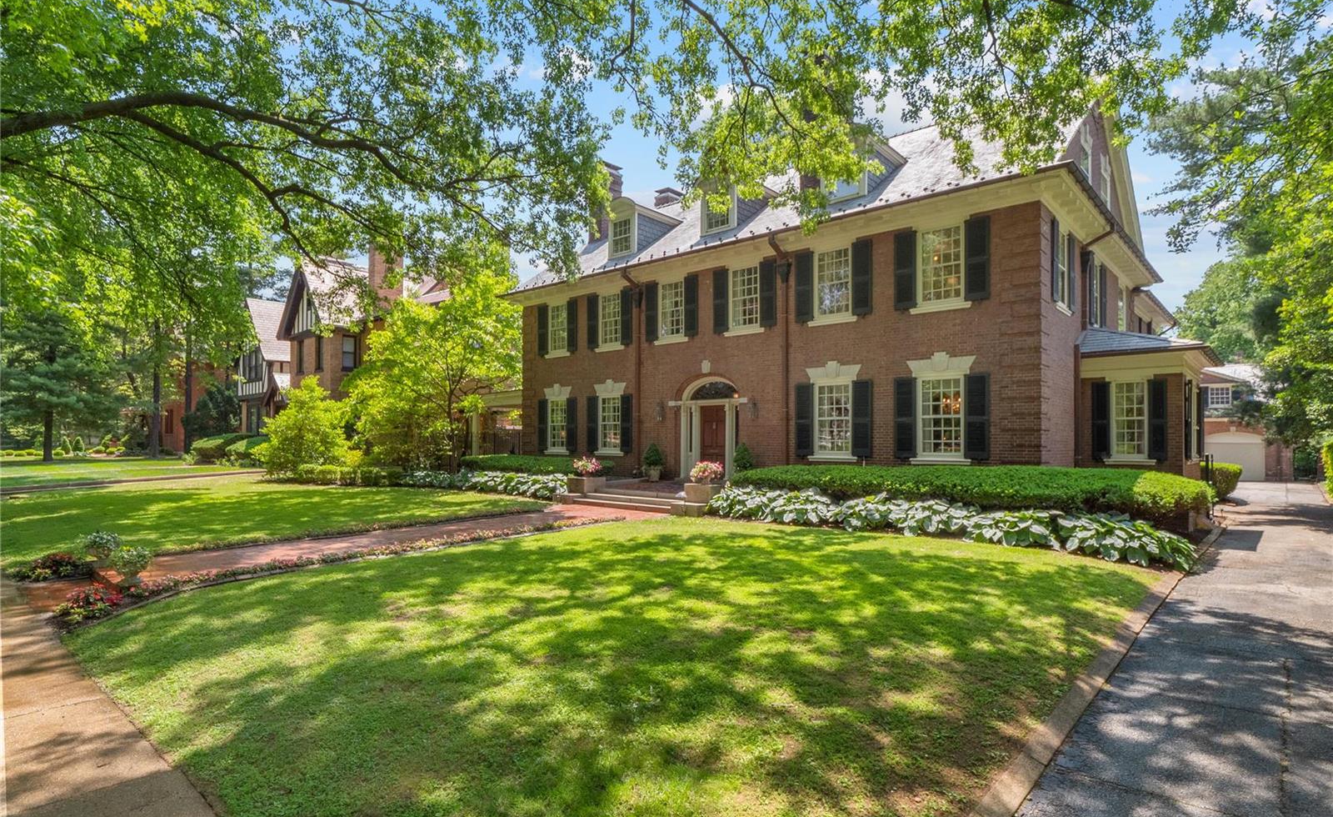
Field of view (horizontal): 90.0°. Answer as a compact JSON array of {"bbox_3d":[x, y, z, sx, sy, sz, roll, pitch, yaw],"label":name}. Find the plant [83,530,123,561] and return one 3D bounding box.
[{"bbox_3d":[-8.394,2.049,9.900,0.580,0.470,0.560,-1,-2,43],"label":"plant"}]

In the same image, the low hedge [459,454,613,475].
[{"bbox_3d":[-4.568,2.101,22.787,6.800,1.010,1.500,-1,-2,43],"label":"low hedge"}]

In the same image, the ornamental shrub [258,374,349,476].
[{"bbox_3d":[-13.618,0.762,25.000,3.300,3.750,3.200,-1,-2,43],"label":"ornamental shrub"}]

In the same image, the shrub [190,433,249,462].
[{"bbox_3d":[-24.198,2.127,36.300,2.200,1.600,2.100,-1,-2,43],"label":"shrub"}]

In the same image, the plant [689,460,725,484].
[{"bbox_3d":[0.963,1.506,15.800,0.850,0.560,0.800,0,-2,0],"label":"plant"}]

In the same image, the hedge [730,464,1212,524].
[{"bbox_3d":[5.731,1.822,14.565,9.500,1.140,1.900,-1,-2,43],"label":"hedge"}]

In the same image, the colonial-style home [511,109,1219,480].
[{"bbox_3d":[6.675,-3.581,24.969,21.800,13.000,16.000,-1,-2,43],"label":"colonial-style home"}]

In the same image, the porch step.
[{"bbox_3d":[-1.216,2.346,17.188,3.600,0.440,0.800,-1,-2,43],"label":"porch step"}]

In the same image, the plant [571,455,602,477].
[{"bbox_3d":[-2.236,1.621,18.700,0.850,0.600,0.800,-1,-2,43],"label":"plant"}]

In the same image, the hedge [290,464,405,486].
[{"bbox_3d":[-11.306,2.367,23.600,4.100,0.680,0.700,0,-2,13],"label":"hedge"}]

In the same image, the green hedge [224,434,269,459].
[{"bbox_3d":[-21.023,2.041,33.500,2.100,1.450,2.000,-1,-2,43],"label":"green hedge"}]

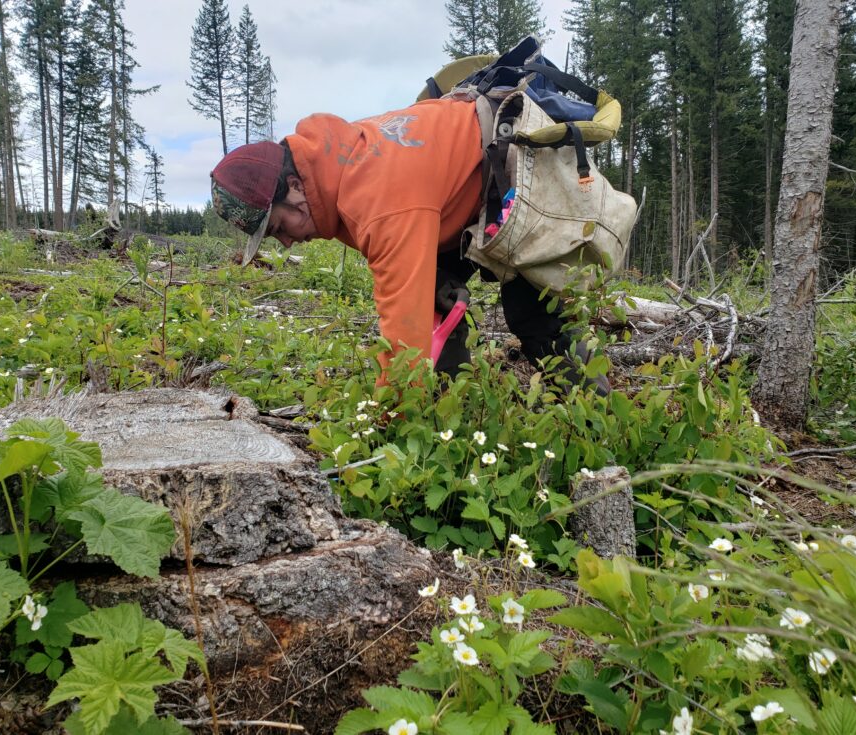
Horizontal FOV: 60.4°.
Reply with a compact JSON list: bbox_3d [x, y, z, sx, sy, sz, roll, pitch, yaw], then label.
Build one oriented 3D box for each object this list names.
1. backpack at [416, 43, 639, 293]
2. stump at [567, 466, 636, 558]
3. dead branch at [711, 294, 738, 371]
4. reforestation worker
[{"bbox_3d":[0.235,-0.500,1.870,0.460,0.600,0.500,-3,7,-21],"label":"backpack"},{"bbox_3d":[0.279,0.234,1.170,0.100,0.150,0.100,0,6,0],"label":"stump"},{"bbox_3d":[1.047,-0.124,2.600,0.090,0.260,0.100,0,6,0],"label":"dead branch"},{"bbox_3d":[0.040,-0.235,1.840,1.050,0.830,0.580,-3,7,-21],"label":"reforestation worker"}]

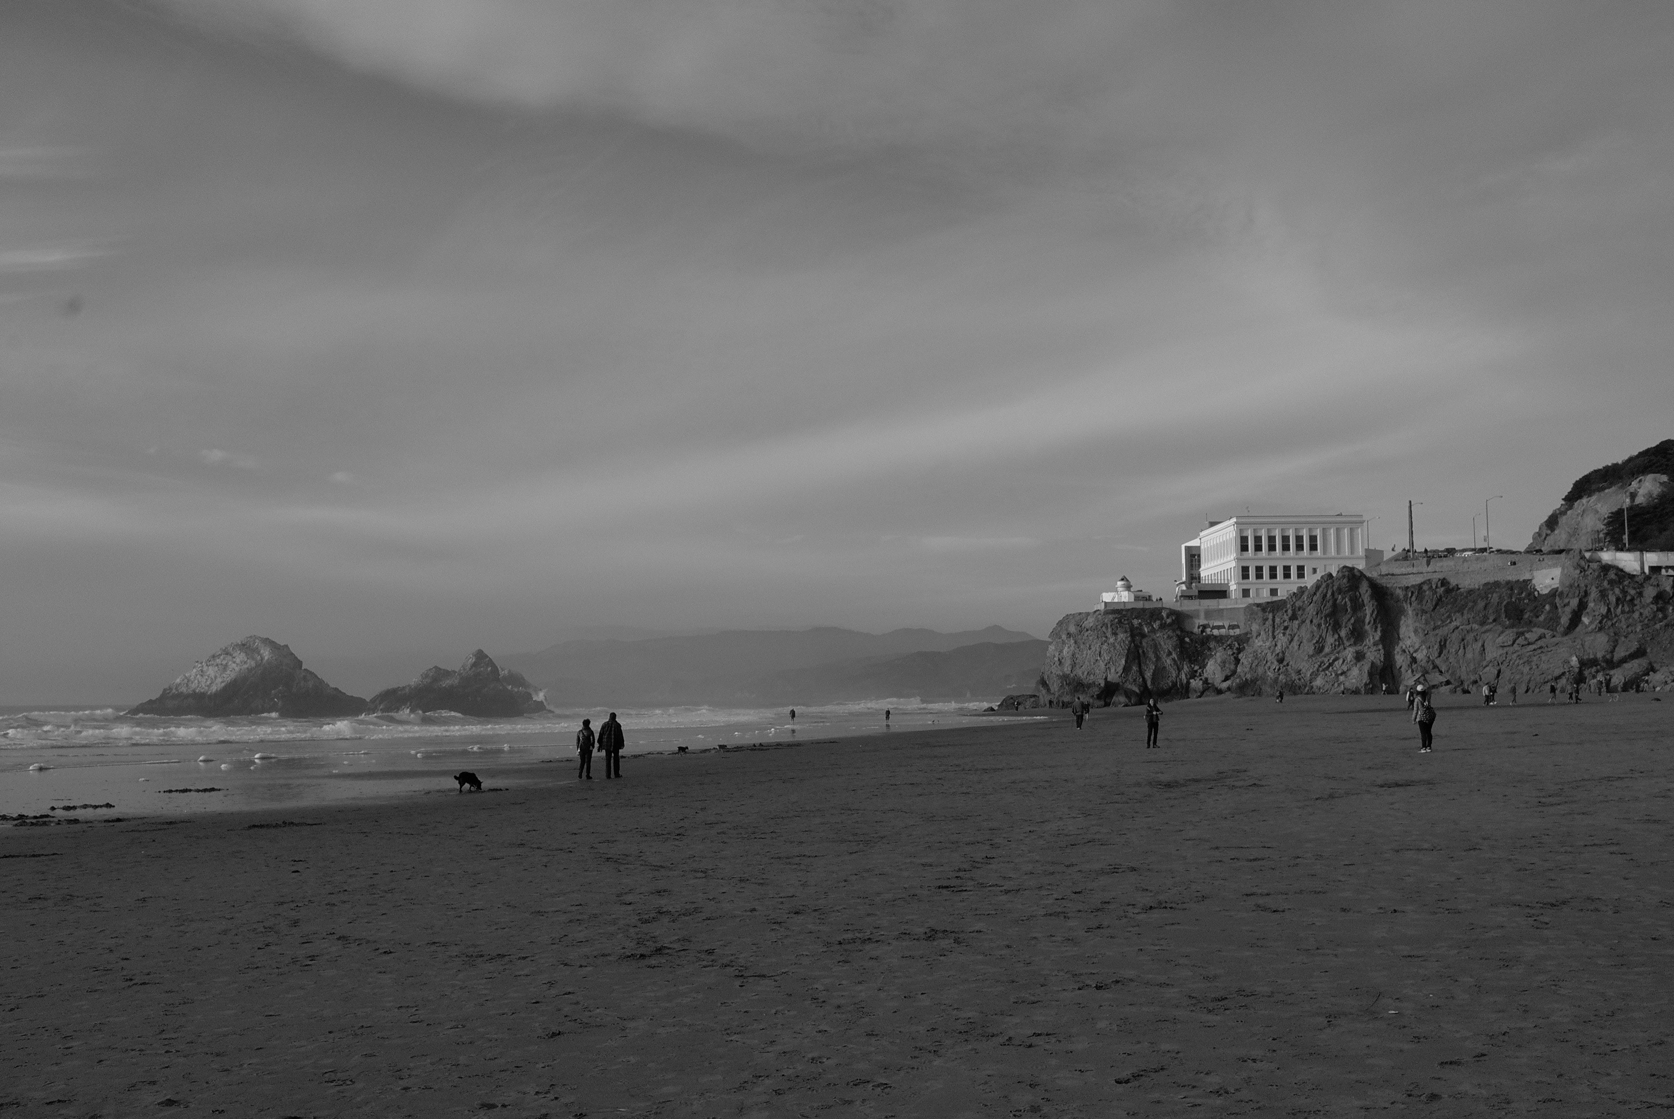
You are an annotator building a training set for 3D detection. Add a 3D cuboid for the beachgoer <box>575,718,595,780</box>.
[{"bbox_3d":[-6.741,5.107,45.000,0.500,1.630,0.360,-1,-5,0],"label":"beachgoer"}]

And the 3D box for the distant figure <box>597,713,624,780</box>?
[{"bbox_3d":[-6.063,5.015,45.000,0.700,1.800,0.420,-1,-5,0],"label":"distant figure"}]

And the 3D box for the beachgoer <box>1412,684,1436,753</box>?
[{"bbox_3d":[14.287,3.882,40.700,0.500,1.650,0.420,0,-5,-10],"label":"beachgoer"}]

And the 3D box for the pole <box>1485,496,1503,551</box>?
[{"bbox_3d":[106.902,-5.519,272.000,2.800,9.600,0.350,-1,-5,6],"label":"pole"}]

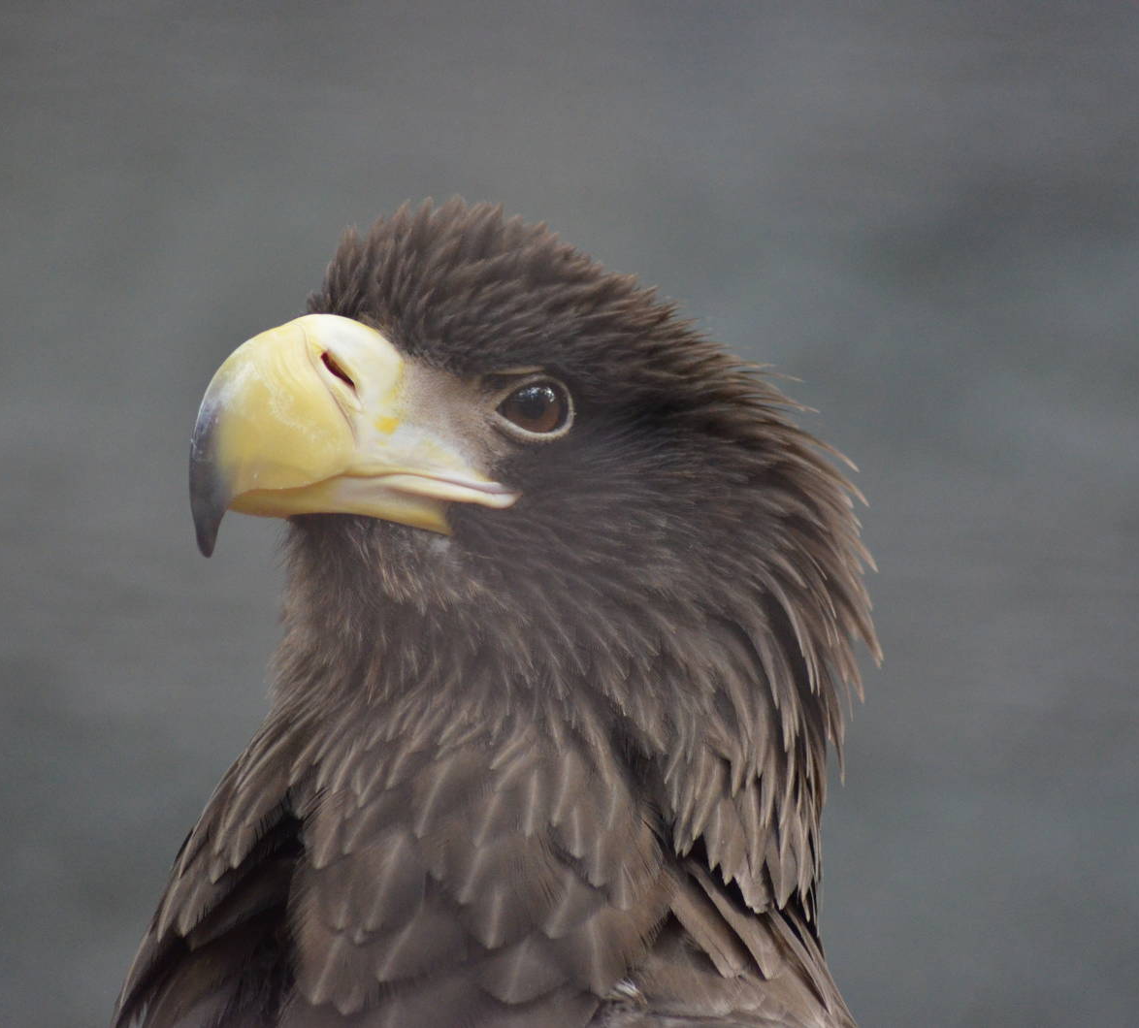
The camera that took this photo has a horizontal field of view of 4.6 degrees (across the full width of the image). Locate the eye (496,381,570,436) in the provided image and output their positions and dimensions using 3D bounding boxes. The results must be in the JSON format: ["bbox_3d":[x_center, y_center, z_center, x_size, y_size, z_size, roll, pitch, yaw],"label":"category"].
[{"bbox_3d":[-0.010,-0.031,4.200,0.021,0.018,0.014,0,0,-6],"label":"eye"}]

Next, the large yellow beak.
[{"bbox_3d":[-0.069,-0.024,4.200,0.098,0.071,0.050,0,0,-32],"label":"large yellow beak"}]

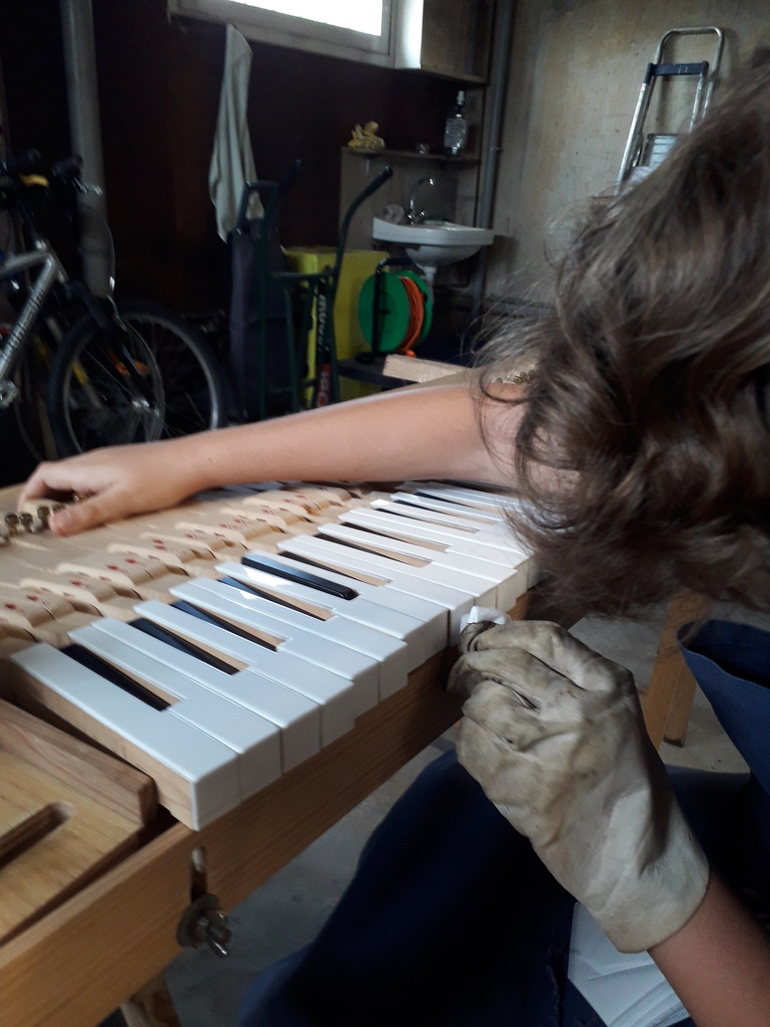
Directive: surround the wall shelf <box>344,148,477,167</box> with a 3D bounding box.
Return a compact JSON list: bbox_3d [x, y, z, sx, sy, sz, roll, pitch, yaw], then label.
[{"bbox_3d":[0.139,-1.685,3.791,0.727,0.030,0.170,-14,26,-38],"label":"wall shelf"}]

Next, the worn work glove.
[{"bbox_3d":[0.117,0.153,0.487,0.105,0.205,0.090,-36,5,1],"label":"worn work glove"}]

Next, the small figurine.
[{"bbox_3d":[-0.082,-1.687,3.583,0.150,0.120,0.100,-14,26,-38],"label":"small figurine"}]

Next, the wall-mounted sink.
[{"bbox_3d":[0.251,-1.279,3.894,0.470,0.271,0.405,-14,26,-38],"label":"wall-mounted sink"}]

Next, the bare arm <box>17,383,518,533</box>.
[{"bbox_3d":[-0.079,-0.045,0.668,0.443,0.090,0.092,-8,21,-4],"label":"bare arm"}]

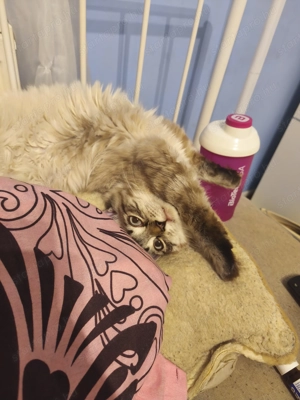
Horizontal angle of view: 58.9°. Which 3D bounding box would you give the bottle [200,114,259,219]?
[{"bbox_3d":[0.130,-0.055,0.474,0.099,0.188,0.099,-14,40,-21],"label":"bottle"}]

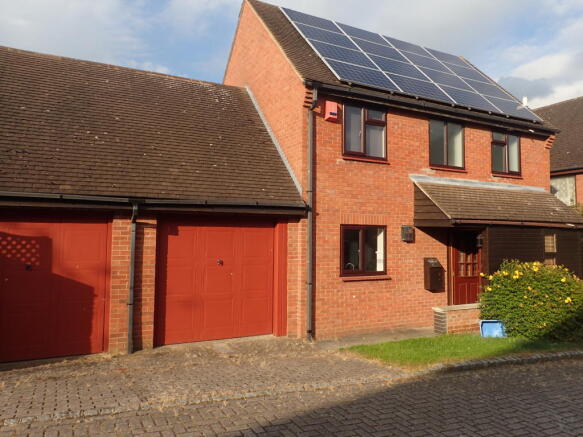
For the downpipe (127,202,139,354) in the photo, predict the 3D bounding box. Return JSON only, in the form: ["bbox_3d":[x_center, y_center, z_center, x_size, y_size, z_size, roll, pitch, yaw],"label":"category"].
[{"bbox_3d":[-2.454,0.936,6.547,0.085,2.333,0.250,2,-3,-28],"label":"downpipe"}]

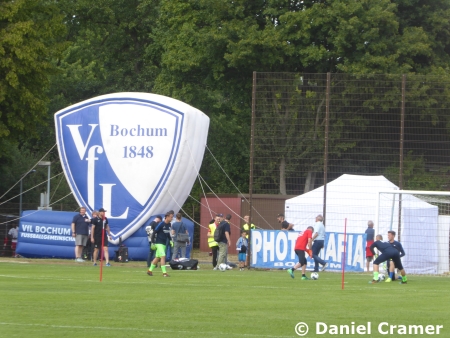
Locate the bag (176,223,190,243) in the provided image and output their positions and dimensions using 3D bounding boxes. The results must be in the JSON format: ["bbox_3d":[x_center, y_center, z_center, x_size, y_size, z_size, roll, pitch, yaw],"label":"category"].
[{"bbox_3d":[-1.269,1.941,119.300,0.420,0.580,0.200,1,0,-9],"label":"bag"}]

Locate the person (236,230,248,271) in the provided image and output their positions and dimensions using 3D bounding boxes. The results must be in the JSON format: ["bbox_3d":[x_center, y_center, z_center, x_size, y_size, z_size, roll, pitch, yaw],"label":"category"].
[{"bbox_3d":[0.533,2.481,118.800,0.400,1.200,0.300,1,0,-6],"label":"person"}]

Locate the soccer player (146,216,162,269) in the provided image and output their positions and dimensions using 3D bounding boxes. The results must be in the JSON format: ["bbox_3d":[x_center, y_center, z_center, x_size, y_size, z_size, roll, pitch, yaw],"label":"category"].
[{"bbox_3d":[-2.122,2.207,118.800,0.450,1.630,0.500,1,1,-28],"label":"soccer player"}]

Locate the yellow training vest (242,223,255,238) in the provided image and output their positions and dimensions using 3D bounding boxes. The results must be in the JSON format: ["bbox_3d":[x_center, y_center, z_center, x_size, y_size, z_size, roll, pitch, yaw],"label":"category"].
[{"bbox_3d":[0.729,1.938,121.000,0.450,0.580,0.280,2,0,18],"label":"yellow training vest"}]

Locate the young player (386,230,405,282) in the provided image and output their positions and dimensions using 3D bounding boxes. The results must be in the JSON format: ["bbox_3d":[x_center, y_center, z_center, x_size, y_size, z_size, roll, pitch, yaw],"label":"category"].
[{"bbox_3d":[4.867,2.494,111.200,0.520,1.460,0.620,2,1,38],"label":"young player"}]

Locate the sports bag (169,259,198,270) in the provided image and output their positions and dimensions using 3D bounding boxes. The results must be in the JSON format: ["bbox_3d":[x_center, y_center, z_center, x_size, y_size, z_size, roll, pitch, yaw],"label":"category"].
[{"bbox_3d":[-1.241,2.882,117.500,0.870,0.340,0.400,1,0,0],"label":"sports bag"}]

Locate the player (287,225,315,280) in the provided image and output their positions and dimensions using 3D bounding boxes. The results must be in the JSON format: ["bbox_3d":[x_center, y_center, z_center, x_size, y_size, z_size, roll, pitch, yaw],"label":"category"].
[{"bbox_3d":[2.167,2.425,112.000,0.780,1.540,0.500,1,0,-13],"label":"player"}]

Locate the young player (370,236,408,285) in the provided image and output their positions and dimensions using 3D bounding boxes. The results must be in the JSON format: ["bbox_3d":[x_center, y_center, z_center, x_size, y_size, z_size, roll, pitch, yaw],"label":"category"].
[{"bbox_3d":[4.630,2.563,110.500,1.000,1.420,0.650,2,1,30],"label":"young player"}]

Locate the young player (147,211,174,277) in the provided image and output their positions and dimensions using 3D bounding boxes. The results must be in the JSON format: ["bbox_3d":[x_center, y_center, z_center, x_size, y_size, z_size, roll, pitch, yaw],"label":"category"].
[{"bbox_3d":[-1.877,2.163,111.800,0.600,1.830,0.550,2,1,38],"label":"young player"}]

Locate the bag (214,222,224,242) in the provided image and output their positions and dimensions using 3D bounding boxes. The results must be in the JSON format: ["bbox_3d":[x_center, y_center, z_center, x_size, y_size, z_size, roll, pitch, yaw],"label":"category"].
[{"bbox_3d":[-0.167,1.928,118.500,0.220,0.560,0.330,1,1,-44],"label":"bag"}]

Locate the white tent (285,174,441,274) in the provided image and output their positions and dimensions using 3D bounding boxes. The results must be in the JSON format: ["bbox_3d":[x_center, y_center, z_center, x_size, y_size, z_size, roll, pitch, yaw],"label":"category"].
[{"bbox_3d":[4.283,1.735,122.000,4.200,3.080,2.900,2,0,23],"label":"white tent"}]

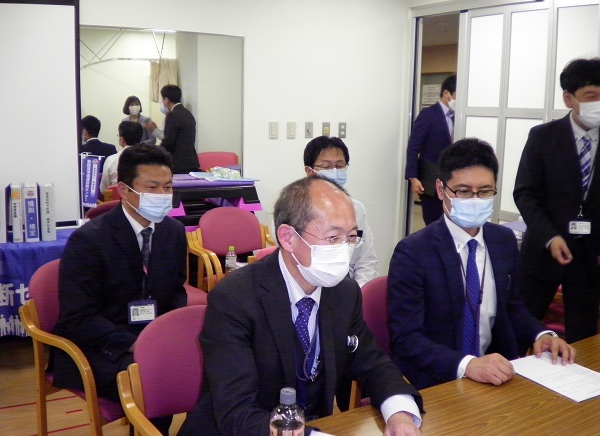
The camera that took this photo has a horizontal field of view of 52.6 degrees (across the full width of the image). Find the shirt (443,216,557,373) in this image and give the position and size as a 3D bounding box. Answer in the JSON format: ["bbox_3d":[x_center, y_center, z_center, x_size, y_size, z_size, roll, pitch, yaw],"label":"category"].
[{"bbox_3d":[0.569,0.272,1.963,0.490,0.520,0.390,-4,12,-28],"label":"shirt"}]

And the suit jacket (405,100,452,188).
[{"bbox_3d":[1.091,-0.528,4.680,0.540,0.740,0.340,-5,12,-32],"label":"suit jacket"}]

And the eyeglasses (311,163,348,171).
[{"bbox_3d":[0.130,-0.223,2.660,0.140,0.040,0.140,-3,21,-24],"label":"eyeglasses"}]

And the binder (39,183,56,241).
[{"bbox_3d":[-1.450,-0.040,3.485,0.076,0.310,0.235,-3,10,-25],"label":"binder"}]

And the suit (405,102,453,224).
[{"bbox_3d":[1.109,-0.237,5.000,0.320,1.400,0.480,6,10,32],"label":"suit"}]

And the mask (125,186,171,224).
[{"bbox_3d":[-0.510,-0.049,2.060,0.115,0.110,0.140,13,14,37],"label":"mask"}]

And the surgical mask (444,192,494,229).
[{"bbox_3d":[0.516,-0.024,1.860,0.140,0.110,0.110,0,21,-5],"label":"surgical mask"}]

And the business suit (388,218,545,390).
[{"bbox_3d":[0.512,0.294,1.990,0.490,0.600,0.400,-1,9,-15],"label":"business suit"}]

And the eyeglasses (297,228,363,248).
[{"bbox_3d":[0.049,0.031,1.396,0.142,0.042,0.140,21,12,41],"label":"eyeglasses"}]

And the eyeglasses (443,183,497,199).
[{"bbox_3d":[0.521,-0.084,1.880,0.140,0.042,0.140,0,22,-5],"label":"eyeglasses"}]

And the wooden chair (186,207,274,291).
[{"bbox_3d":[-0.324,0.378,3.578,0.545,0.820,0.560,-4,12,-28],"label":"wooden chair"}]

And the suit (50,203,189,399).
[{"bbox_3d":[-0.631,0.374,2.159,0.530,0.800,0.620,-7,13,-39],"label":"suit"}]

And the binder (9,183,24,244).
[{"bbox_3d":[-1.611,-0.034,3.444,0.053,0.307,0.240,-4,12,-28],"label":"binder"}]

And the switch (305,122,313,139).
[{"bbox_3d":[0.068,-0.659,4.570,0.070,0.120,0.010,-3,10,-26],"label":"switch"}]

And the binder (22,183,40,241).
[{"bbox_3d":[-1.543,-0.038,3.464,0.070,0.307,0.240,-4,12,-28],"label":"binder"}]

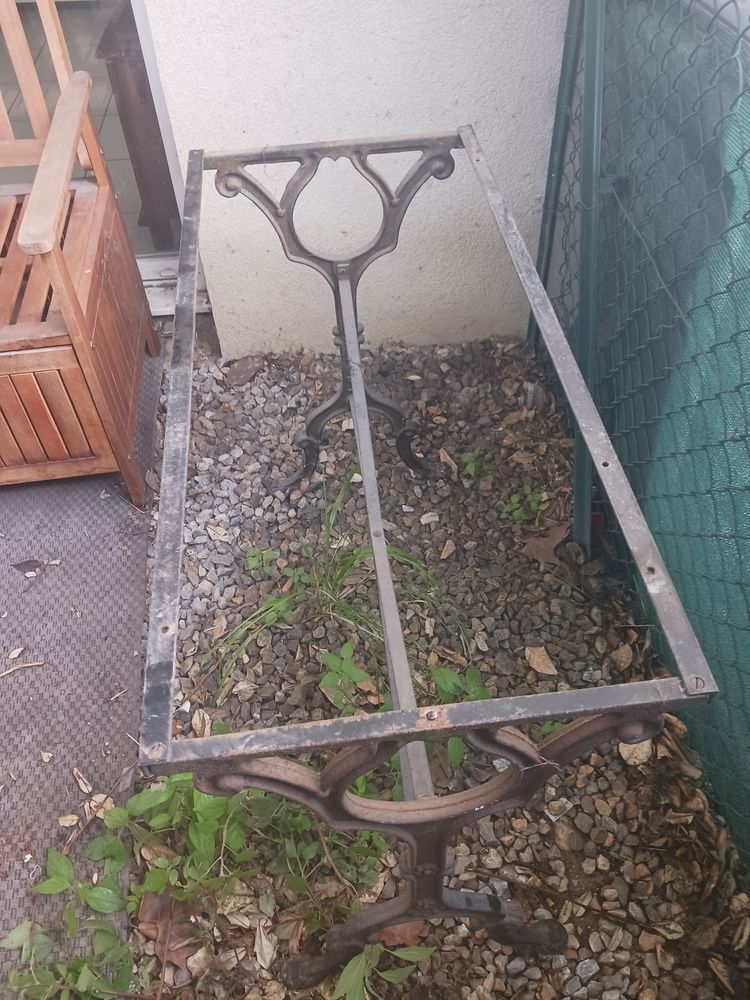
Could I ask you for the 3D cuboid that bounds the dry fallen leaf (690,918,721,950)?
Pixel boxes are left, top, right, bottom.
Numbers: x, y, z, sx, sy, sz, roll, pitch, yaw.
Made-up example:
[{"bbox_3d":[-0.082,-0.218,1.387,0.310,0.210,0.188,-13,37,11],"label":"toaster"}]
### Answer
[{"bbox_3d":[0.457,0.600,1.078,0.044,0.014,0.030,-27,53,-19],"label":"dry fallen leaf"}]

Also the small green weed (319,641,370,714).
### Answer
[{"bbox_3d":[-0.052,0.300,1.320,0.090,0.080,0.105,-8,49,-4],"label":"small green weed"}]

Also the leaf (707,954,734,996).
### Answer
[{"bbox_3d":[0.464,0.636,1.046,0.018,0.015,0.046,-22,52,-16],"label":"leaf"}]

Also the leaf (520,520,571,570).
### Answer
[{"bbox_3d":[0.355,0.090,1.515,0.129,0.030,0.084,-22,51,-16],"label":"leaf"}]

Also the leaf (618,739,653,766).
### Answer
[{"bbox_3d":[0.418,0.401,1.252,0.054,0.014,0.060,8,50,9],"label":"leaf"}]

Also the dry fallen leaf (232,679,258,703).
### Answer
[{"bbox_3d":[-0.223,0.328,1.342,0.037,0.018,0.030,20,53,20],"label":"dry fallen leaf"}]

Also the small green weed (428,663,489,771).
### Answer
[{"bbox_3d":[0.137,0.355,1.273,0.093,0.070,0.155,2,49,4],"label":"small green weed"}]

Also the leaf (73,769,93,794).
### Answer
[{"bbox_3d":[-0.469,0.450,1.250,0.014,0.012,0.054,-37,56,-26],"label":"leaf"}]

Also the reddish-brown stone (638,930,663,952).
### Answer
[{"bbox_3d":[0.375,0.600,1.055,0.033,0.020,0.025,13,50,14],"label":"reddish-brown stone"}]

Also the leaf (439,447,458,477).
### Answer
[{"bbox_3d":[0.158,-0.083,1.677,0.028,0.020,0.085,-14,50,-9],"label":"leaf"}]

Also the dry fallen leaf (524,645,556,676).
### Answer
[{"bbox_3d":[0.288,0.281,1.359,0.038,0.015,0.062,-12,49,-8],"label":"dry fallen leaf"}]

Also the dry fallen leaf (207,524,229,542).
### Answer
[{"bbox_3d":[-0.318,0.068,1.581,0.053,0.012,0.038,3,49,6],"label":"dry fallen leaf"}]

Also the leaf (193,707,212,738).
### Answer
[{"bbox_3d":[-0.290,0.374,1.305,0.032,0.018,0.055,-3,48,0],"label":"leaf"}]

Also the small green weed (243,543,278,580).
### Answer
[{"bbox_3d":[-0.221,0.119,1.518,0.064,0.030,0.065,-5,49,-2],"label":"small green weed"}]

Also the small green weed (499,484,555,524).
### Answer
[{"bbox_3d":[0.308,0.005,1.579,0.105,0.050,0.080,4,50,6],"label":"small green weed"}]

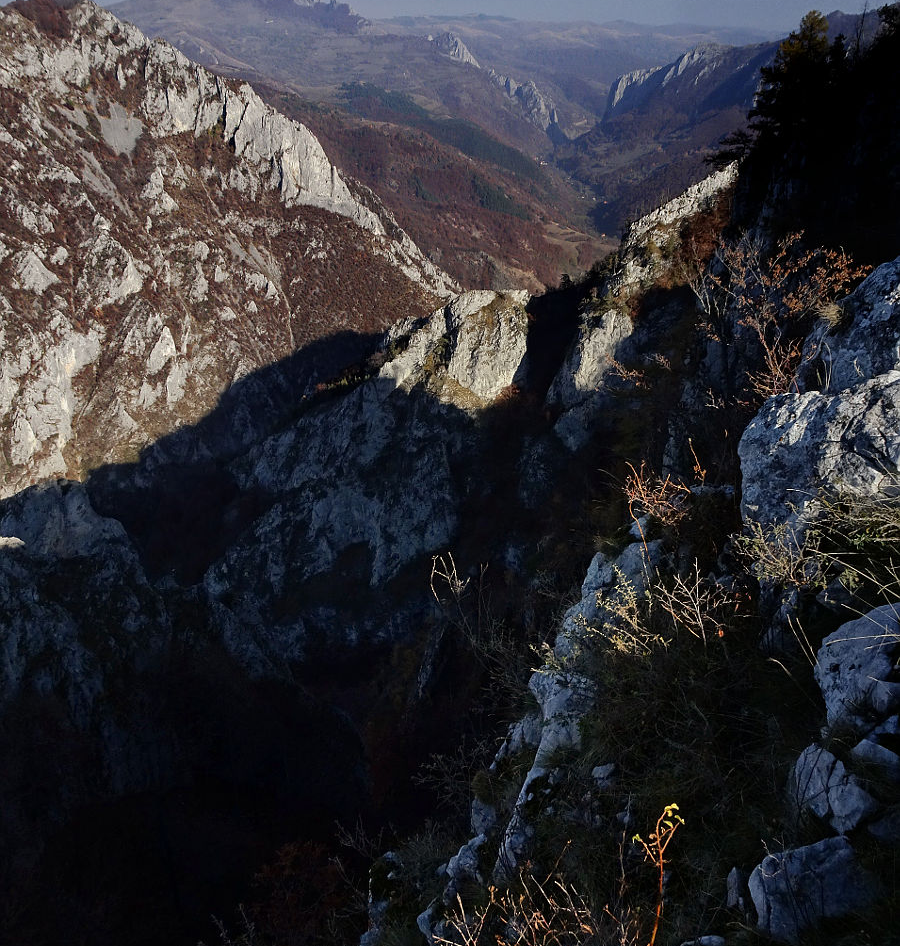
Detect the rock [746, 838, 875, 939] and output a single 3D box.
[{"bbox_3d":[1.016,1.170,2.350,0.330,0.220,0.220,-7,30,-13],"label":"rock"}]

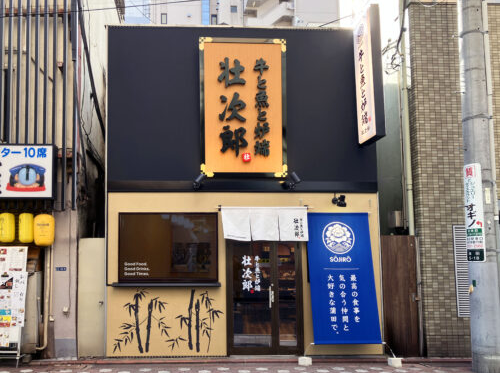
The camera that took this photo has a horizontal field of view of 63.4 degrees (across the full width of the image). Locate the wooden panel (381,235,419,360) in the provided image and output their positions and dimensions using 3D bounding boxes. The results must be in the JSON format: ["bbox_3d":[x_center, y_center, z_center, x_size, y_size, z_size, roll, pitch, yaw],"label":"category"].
[{"bbox_3d":[2.594,1.891,7.024,0.599,2.059,0.060,0,-4,-2],"label":"wooden panel"}]

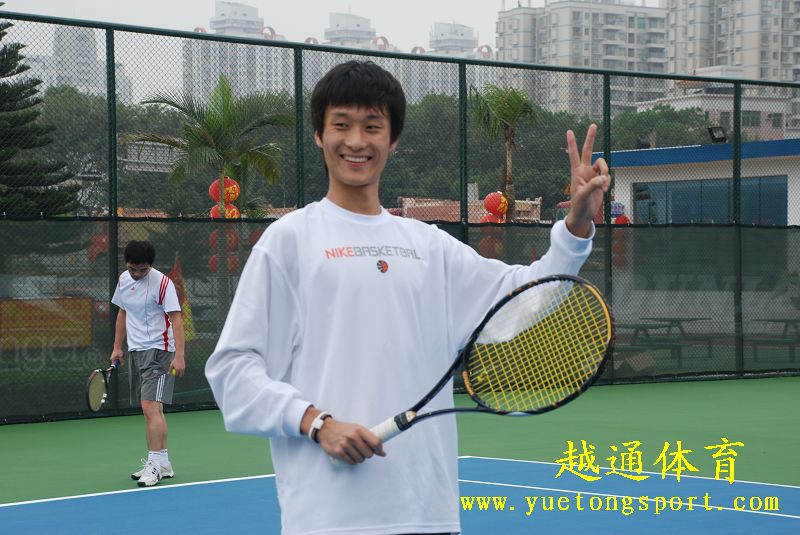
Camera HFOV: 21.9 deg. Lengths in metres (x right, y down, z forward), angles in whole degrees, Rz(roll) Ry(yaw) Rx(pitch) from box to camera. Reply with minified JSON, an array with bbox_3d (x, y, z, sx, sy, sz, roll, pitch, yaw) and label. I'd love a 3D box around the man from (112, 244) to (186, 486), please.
[{"bbox_3d":[-1.727,0.662,14.200,0.540,1.680,0.420,0,0,40],"label":"man"}]

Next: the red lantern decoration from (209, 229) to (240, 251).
[{"bbox_3d":[-3.394,-0.532,40.000,0.600,0.460,0.600,0,0,0],"label":"red lantern decoration"}]

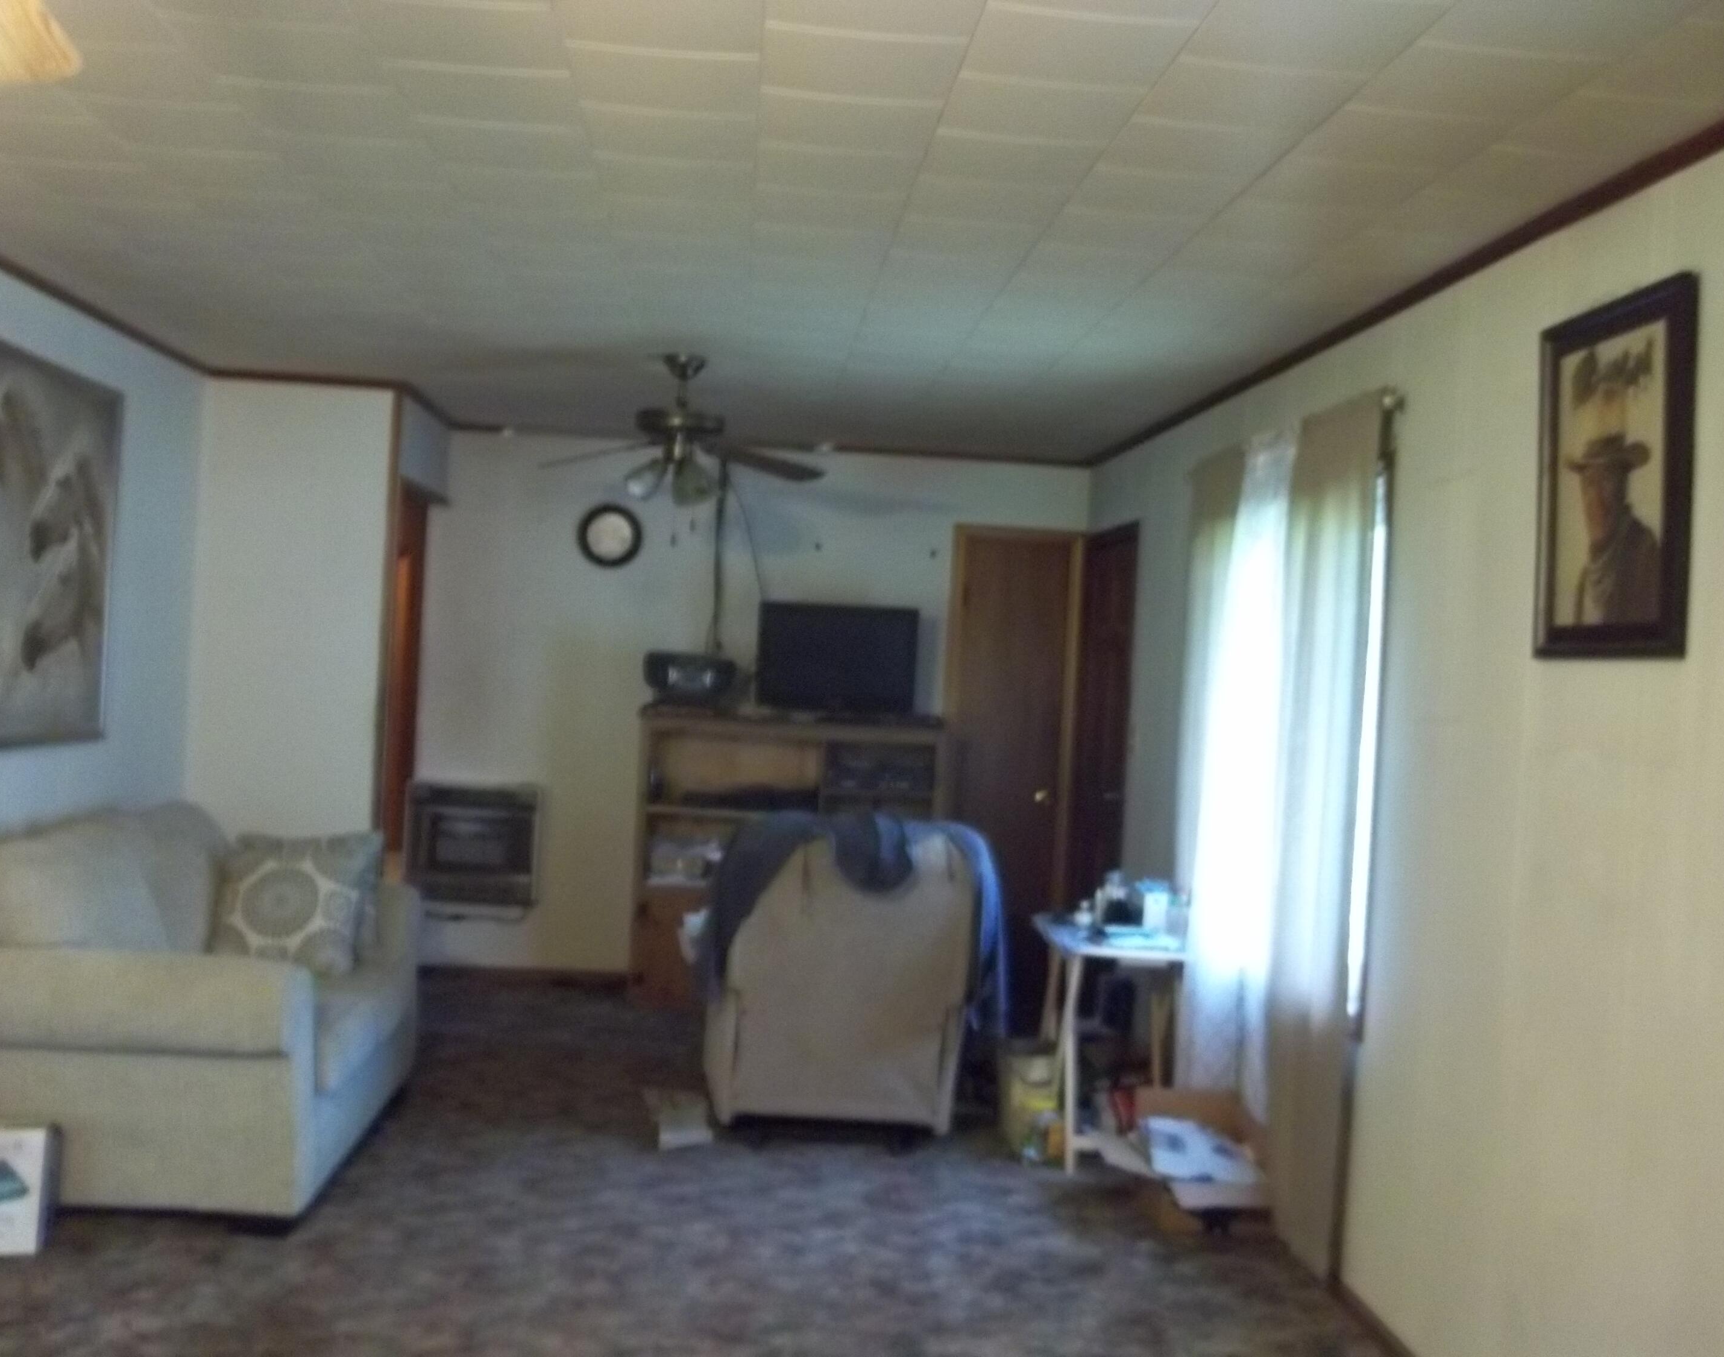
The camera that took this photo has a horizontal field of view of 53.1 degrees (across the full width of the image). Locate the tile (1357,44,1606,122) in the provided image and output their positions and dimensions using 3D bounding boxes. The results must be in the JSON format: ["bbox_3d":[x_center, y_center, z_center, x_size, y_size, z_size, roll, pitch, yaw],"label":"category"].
[{"bbox_3d":[0.949,-0.935,2.685,0.307,0.020,0.303,3,1,-4],"label":"tile"}]

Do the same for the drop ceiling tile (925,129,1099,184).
[{"bbox_3d":[0.269,-0.952,3.162,0.305,0.020,0.305,3,1,-4],"label":"drop ceiling tile"}]

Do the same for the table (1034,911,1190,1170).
[{"bbox_3d":[0.778,1.100,5.193,0.430,0.660,0.500,3,1,-4],"label":"table"}]

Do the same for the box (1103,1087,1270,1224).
[{"bbox_3d":[0.886,1.306,4.763,0.370,0.270,0.450,3,1,-4],"label":"box"}]

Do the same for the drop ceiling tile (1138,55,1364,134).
[{"bbox_3d":[0.607,-0.927,2.733,0.305,0.020,0.305,3,1,-4],"label":"drop ceiling tile"}]

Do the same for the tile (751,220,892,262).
[{"bbox_3d":[-0.090,-0.969,3.807,0.305,0.016,0.300,3,0,-4],"label":"tile"}]

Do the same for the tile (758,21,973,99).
[{"bbox_3d":[-0.001,-0.967,2.698,0.305,0.020,0.305,3,1,-4],"label":"tile"}]

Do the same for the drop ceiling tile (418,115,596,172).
[{"bbox_3d":[-0.662,-1.008,3.239,0.305,0.020,0.305,3,1,-4],"label":"drop ceiling tile"}]

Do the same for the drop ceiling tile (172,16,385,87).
[{"bbox_3d":[-0.953,-1.034,2.836,0.307,0.020,0.303,3,1,-4],"label":"drop ceiling tile"}]

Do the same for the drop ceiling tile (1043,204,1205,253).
[{"bbox_3d":[0.547,-0.949,3.634,0.305,0.020,0.305,3,1,-4],"label":"drop ceiling tile"}]

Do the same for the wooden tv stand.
[{"bbox_3d":[-0.342,0.783,7.593,1.290,1.240,0.460,3,1,-4],"label":"wooden tv stand"}]

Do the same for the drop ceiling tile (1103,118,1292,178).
[{"bbox_3d":[0.582,-0.930,3.008,0.305,0.016,0.300,3,0,-4],"label":"drop ceiling tile"}]

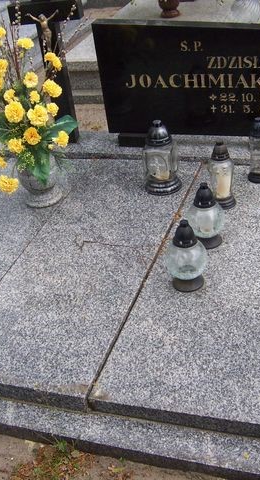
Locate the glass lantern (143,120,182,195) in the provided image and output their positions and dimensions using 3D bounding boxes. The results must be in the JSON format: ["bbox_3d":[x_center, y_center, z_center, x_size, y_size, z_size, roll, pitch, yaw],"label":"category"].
[{"bbox_3d":[0.131,-0.365,2.608,0.157,0.304,0.157,6,37,19],"label":"glass lantern"}]

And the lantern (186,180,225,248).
[{"bbox_3d":[0.285,-0.097,2.237,0.141,0.252,0.141,6,37,19],"label":"lantern"}]

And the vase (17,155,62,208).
[{"bbox_3d":[-0.397,-0.275,2.652,0.198,0.221,0.198,6,37,19],"label":"vase"}]

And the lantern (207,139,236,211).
[{"bbox_3d":[0.383,-0.264,2.437,0.091,0.277,0.091,6,37,19],"label":"lantern"}]

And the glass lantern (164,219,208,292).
[{"bbox_3d":[0.187,0.044,2.042,0.142,0.261,0.142,6,37,19],"label":"glass lantern"}]

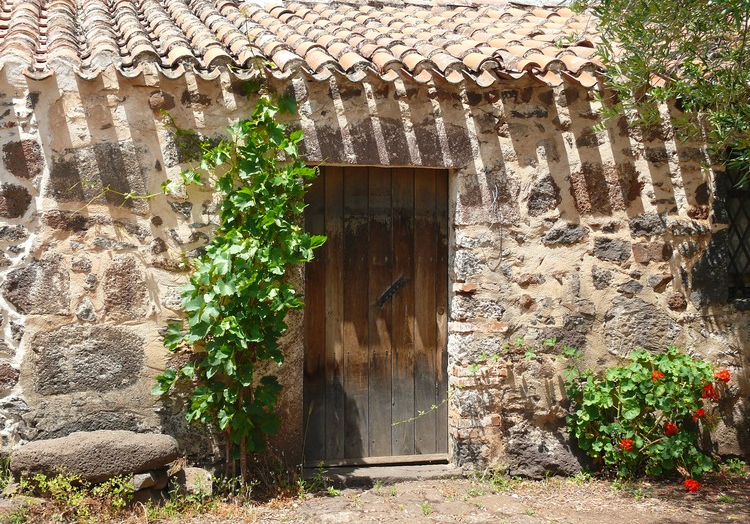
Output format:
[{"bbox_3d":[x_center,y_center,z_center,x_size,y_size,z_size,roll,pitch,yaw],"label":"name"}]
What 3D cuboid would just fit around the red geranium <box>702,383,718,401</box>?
[{"bbox_3d":[2.157,0.839,7.800,0.100,0.110,0.095,0,1,-16],"label":"red geranium"}]

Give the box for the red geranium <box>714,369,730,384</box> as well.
[{"bbox_3d":[2.263,0.745,7.900,0.100,0.090,0.090,0,1,-16],"label":"red geranium"}]

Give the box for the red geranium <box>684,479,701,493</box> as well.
[{"bbox_3d":[1.885,1.332,7.200,0.095,0.082,0.090,0,1,-16],"label":"red geranium"}]

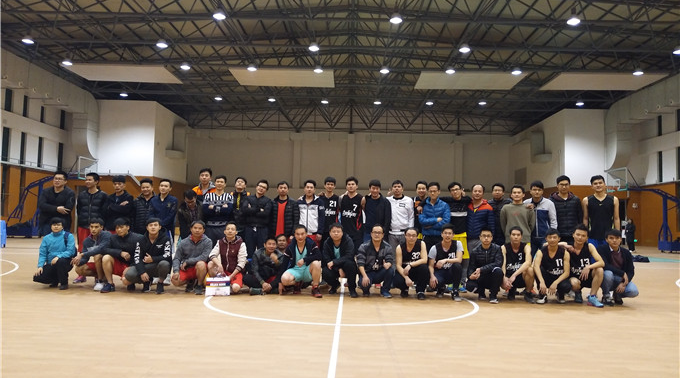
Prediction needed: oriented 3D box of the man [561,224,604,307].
[{"bbox_3d":[3.414,1.052,7.217,0.630,1.084,0.720,-1,-5,25],"label":"man"}]

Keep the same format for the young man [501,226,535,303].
[{"bbox_3d":[2.574,1.067,7.404,0.520,1.043,0.700,0,-4,20],"label":"young man"}]

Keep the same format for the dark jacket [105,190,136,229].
[{"bbox_3d":[-3.593,0.358,8.341,0.460,0.669,0.320,2,-4,-10],"label":"dark jacket"}]

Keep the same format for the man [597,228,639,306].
[{"bbox_3d":[3.902,1.079,7.181,0.580,1.020,0.700,0,-4,15],"label":"man"}]

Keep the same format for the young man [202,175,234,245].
[{"bbox_3d":[-1.989,0.669,8.370,0.530,1.788,0.360,2,-4,-12],"label":"young man"}]

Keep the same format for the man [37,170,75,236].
[{"bbox_3d":[-4.617,0.607,8.314,0.520,1.790,0.340,2,-4,-13],"label":"man"}]

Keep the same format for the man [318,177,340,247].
[{"bbox_3d":[-0.169,0.697,8.273,0.520,1.791,0.320,1,-4,0],"label":"man"}]

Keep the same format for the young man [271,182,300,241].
[{"bbox_3d":[-0.905,0.730,8.367,0.510,1.711,0.320,1,-4,-2],"label":"young man"}]

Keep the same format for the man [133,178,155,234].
[{"bbox_3d":[-3.204,0.678,8.444,0.520,1.700,0.330,2,-4,-15],"label":"man"}]

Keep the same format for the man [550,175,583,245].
[{"bbox_3d":[3.423,0.706,7.748,0.530,1.820,0.330,0,-4,18],"label":"man"}]

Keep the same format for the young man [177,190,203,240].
[{"bbox_3d":[-2.481,0.770,8.472,0.500,1.550,0.380,2,-4,-13],"label":"young man"}]

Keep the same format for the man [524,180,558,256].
[{"bbox_3d":[3.221,0.759,8.185,0.560,1.799,0.340,0,-4,21],"label":"man"}]

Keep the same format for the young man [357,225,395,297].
[{"bbox_3d":[0.532,1.041,7.547,0.580,1.016,0.700,1,-4,-1],"label":"young man"}]

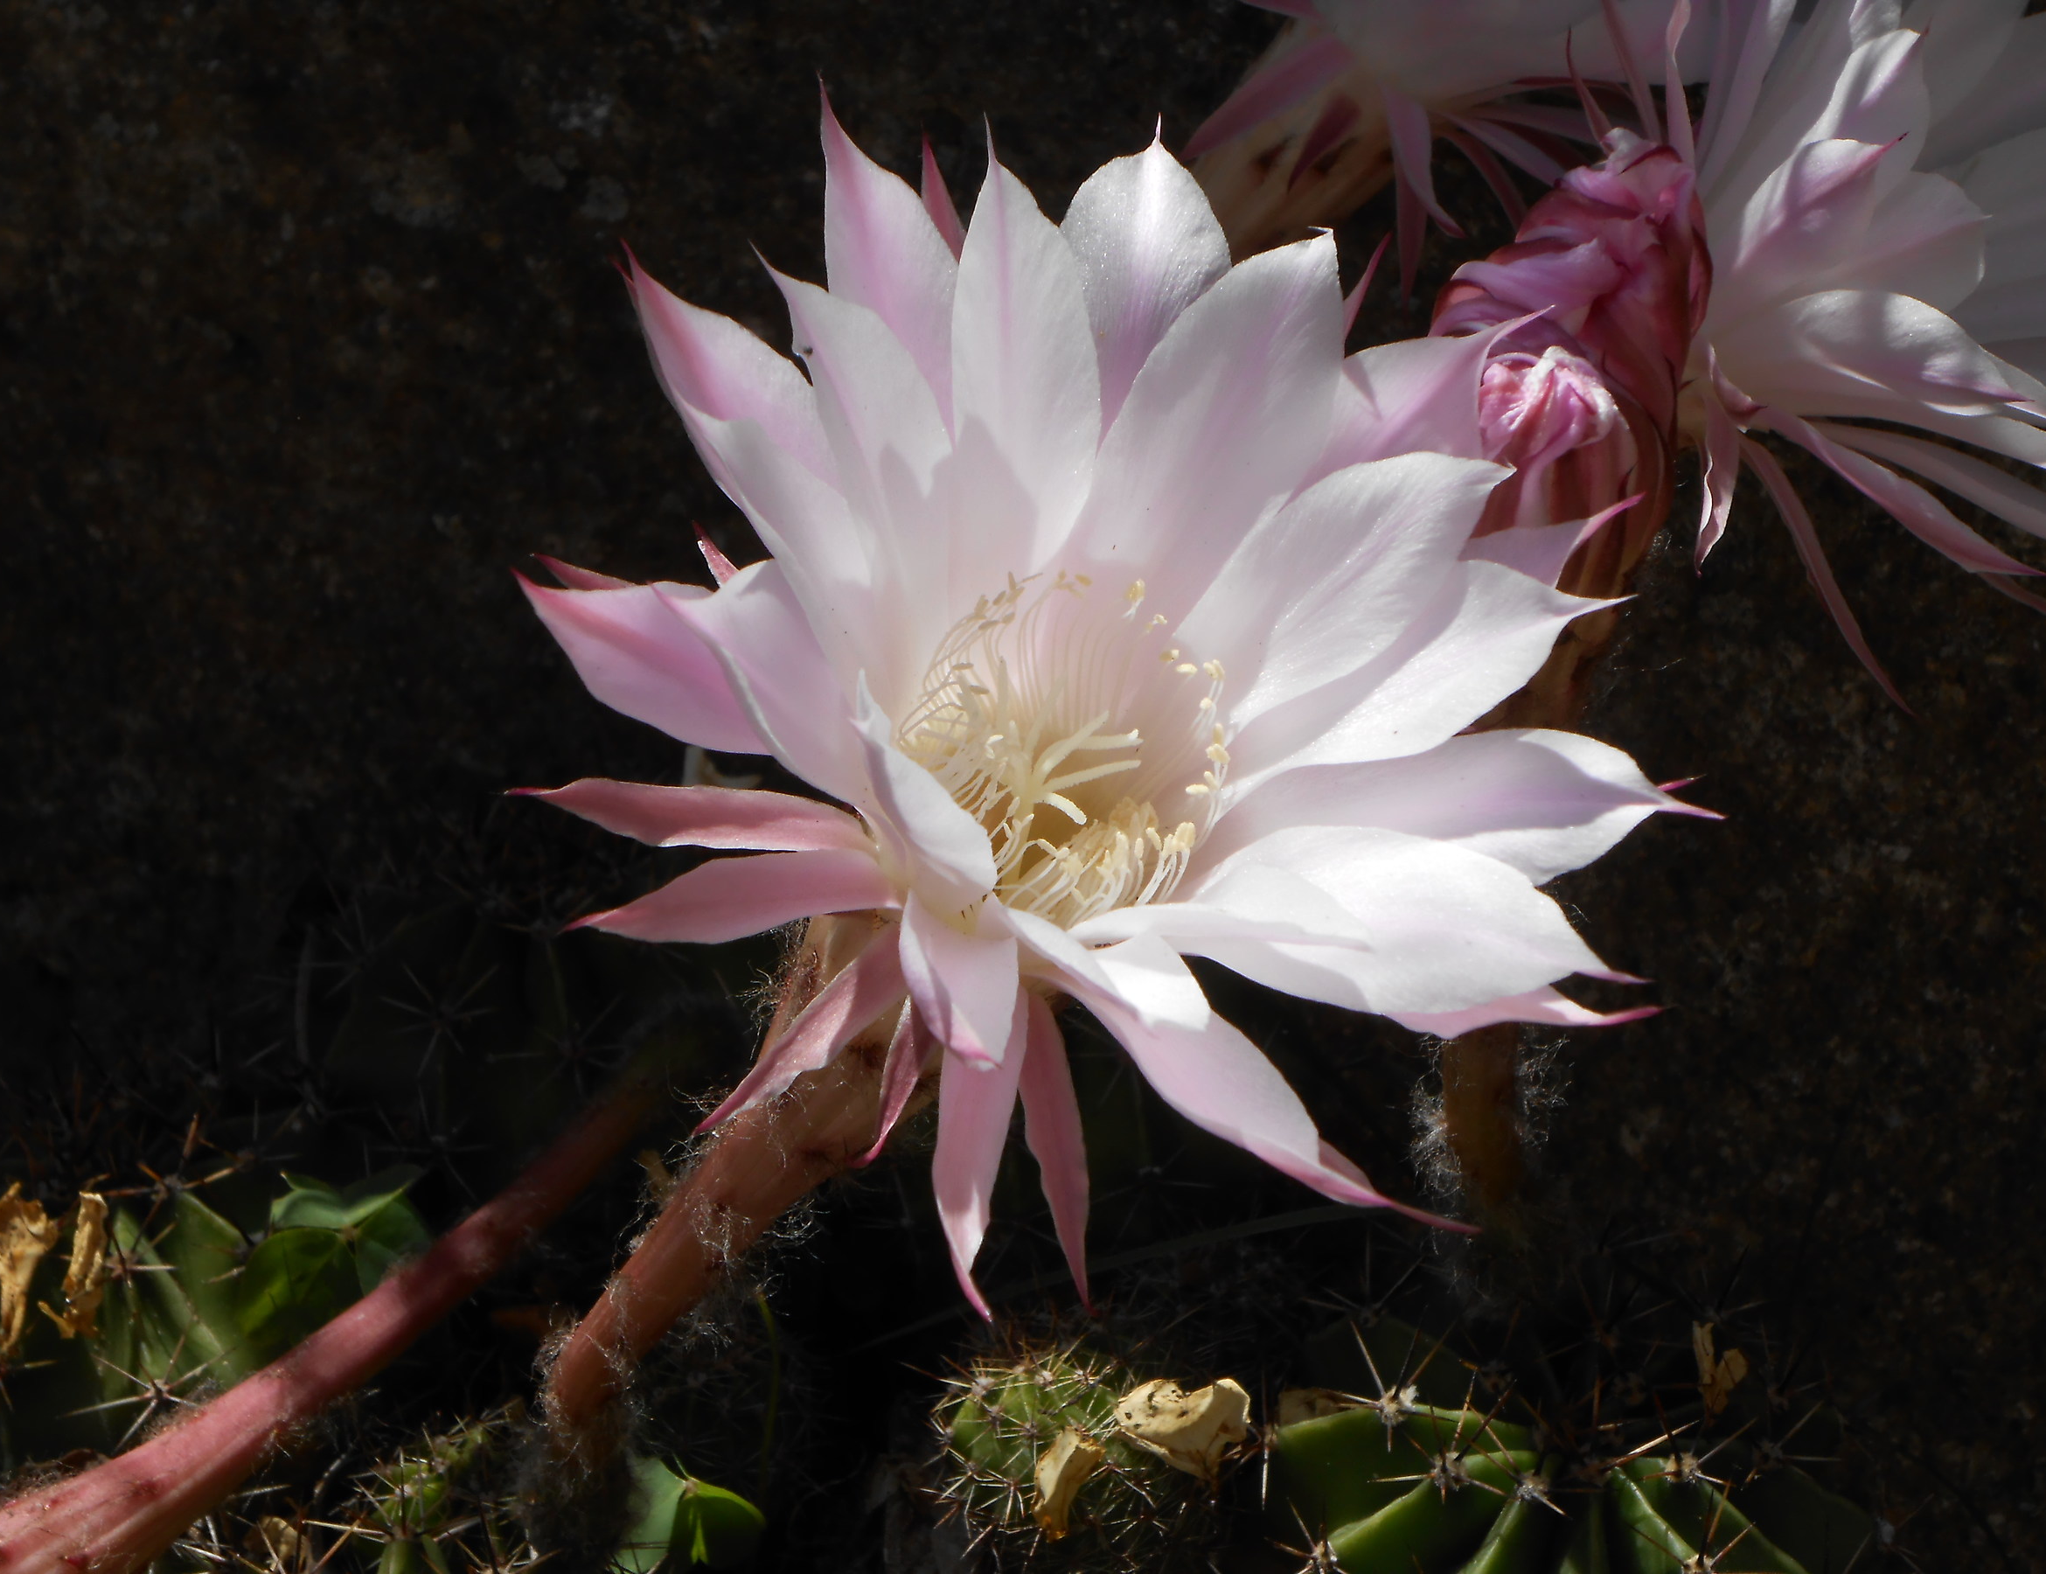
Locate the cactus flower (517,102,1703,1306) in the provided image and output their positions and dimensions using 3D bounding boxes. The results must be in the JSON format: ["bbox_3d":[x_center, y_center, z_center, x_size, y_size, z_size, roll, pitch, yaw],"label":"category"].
[{"bbox_3d":[0.009,-0.009,0.530,0.124,0.055,0.117,-5,63,-11],"label":"cactus flower"}]

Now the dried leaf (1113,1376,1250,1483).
[{"bbox_3d":[0.018,0.073,0.560,0.015,0.011,0.009,0,27,0],"label":"dried leaf"}]

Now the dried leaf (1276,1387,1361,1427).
[{"bbox_3d":[0.035,0.073,0.580,0.011,0.005,0.006,0,27,0],"label":"dried leaf"}]

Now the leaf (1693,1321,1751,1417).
[{"bbox_3d":[0.085,0.071,0.600,0.007,0.012,0.006,0,27,0],"label":"leaf"}]

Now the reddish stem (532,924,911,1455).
[{"bbox_3d":[-0.034,0.046,0.565,0.021,0.078,0.021,36,31,0],"label":"reddish stem"}]

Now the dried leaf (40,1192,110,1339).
[{"bbox_3d":[-0.111,0.056,0.575,0.009,0.018,0.007,0,27,0],"label":"dried leaf"}]

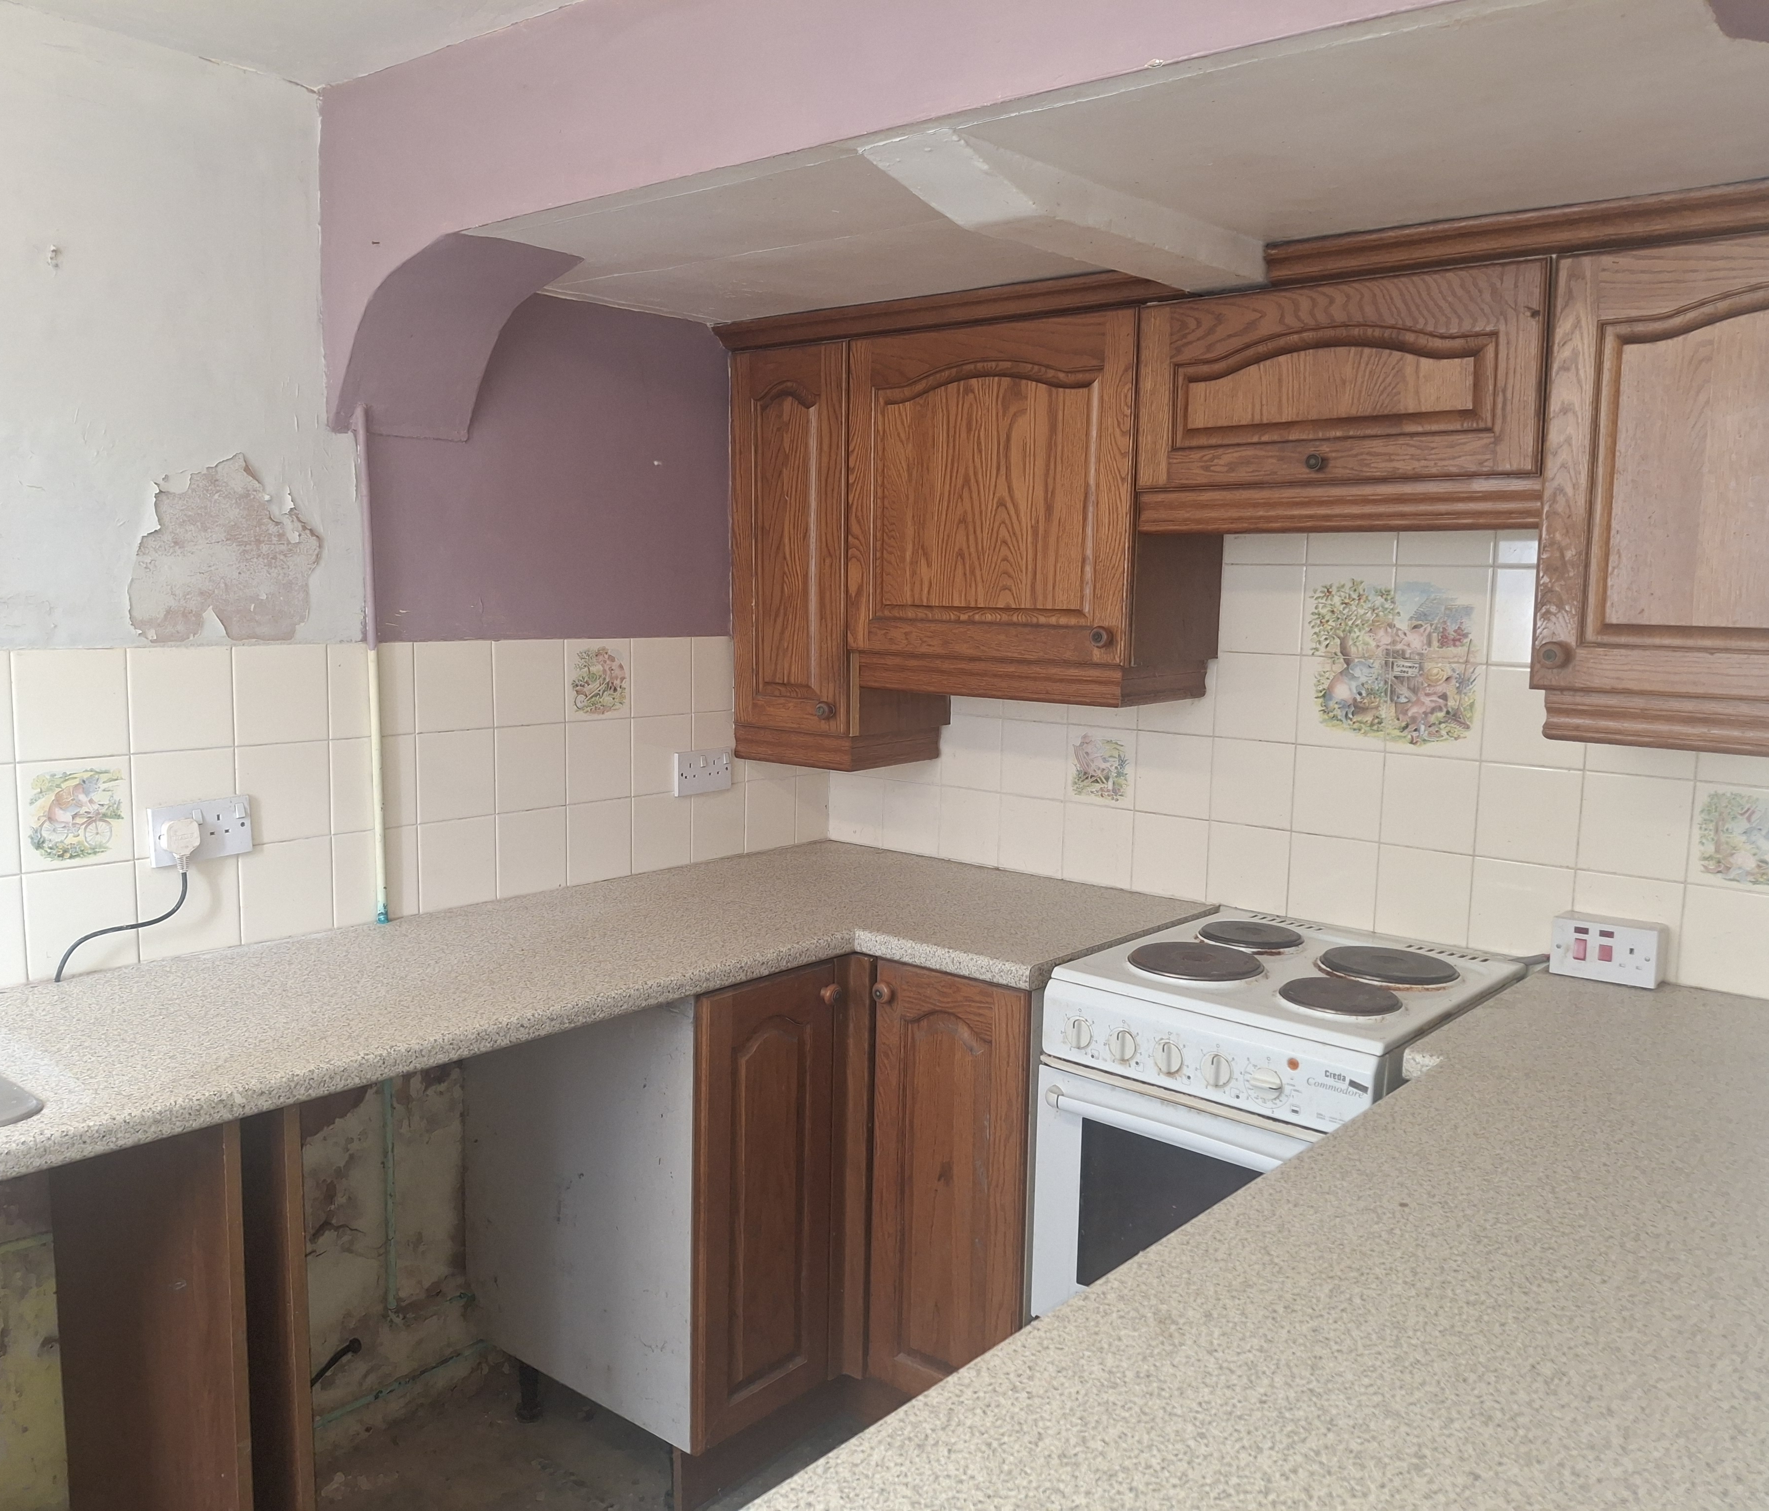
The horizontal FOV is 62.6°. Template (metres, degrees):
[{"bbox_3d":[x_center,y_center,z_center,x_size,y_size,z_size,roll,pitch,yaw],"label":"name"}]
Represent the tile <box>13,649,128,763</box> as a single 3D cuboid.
[{"bbox_3d":[-1.116,-0.069,1.999,0.009,0.149,0.149,7,9,41],"label":"tile"}]

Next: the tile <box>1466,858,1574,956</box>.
[{"bbox_3d":[0.987,0.241,2.257,0.150,0.150,0.010,7,9,39],"label":"tile"}]

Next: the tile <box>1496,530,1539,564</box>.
[{"bbox_3d":[0.999,-0.360,2.186,0.150,0.150,0.010,7,9,39],"label":"tile"}]

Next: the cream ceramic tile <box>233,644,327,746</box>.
[{"bbox_3d":[-0.922,-0.094,2.235,0.007,0.150,0.150,7,9,39],"label":"cream ceramic tile"}]

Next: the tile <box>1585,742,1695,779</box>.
[{"bbox_3d":[1.107,-0.046,2.126,0.150,0.150,0.010,7,9,39],"label":"tile"}]

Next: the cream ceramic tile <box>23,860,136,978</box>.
[{"bbox_3d":[-1.137,0.231,2.057,0.010,0.151,0.151,7,9,40],"label":"cream ceramic tile"}]

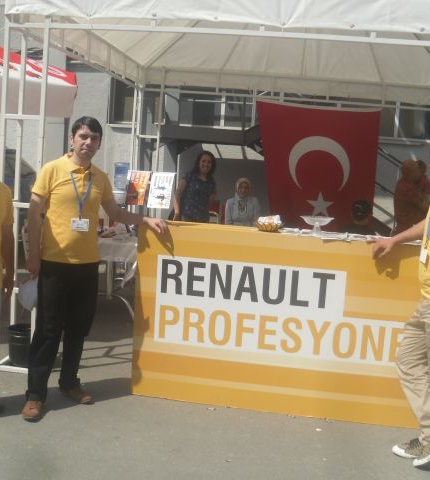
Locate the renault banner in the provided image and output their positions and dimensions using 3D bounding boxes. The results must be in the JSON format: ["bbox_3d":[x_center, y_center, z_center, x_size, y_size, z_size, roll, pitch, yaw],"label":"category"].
[{"bbox_3d":[0.504,0.538,4.019,2.030,1.140,0.070,5,7,7],"label":"renault banner"}]

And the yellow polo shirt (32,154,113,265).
[{"bbox_3d":[-0.833,-0.178,3.676,0.440,0.620,0.260,-1,9,-36],"label":"yellow polo shirt"}]

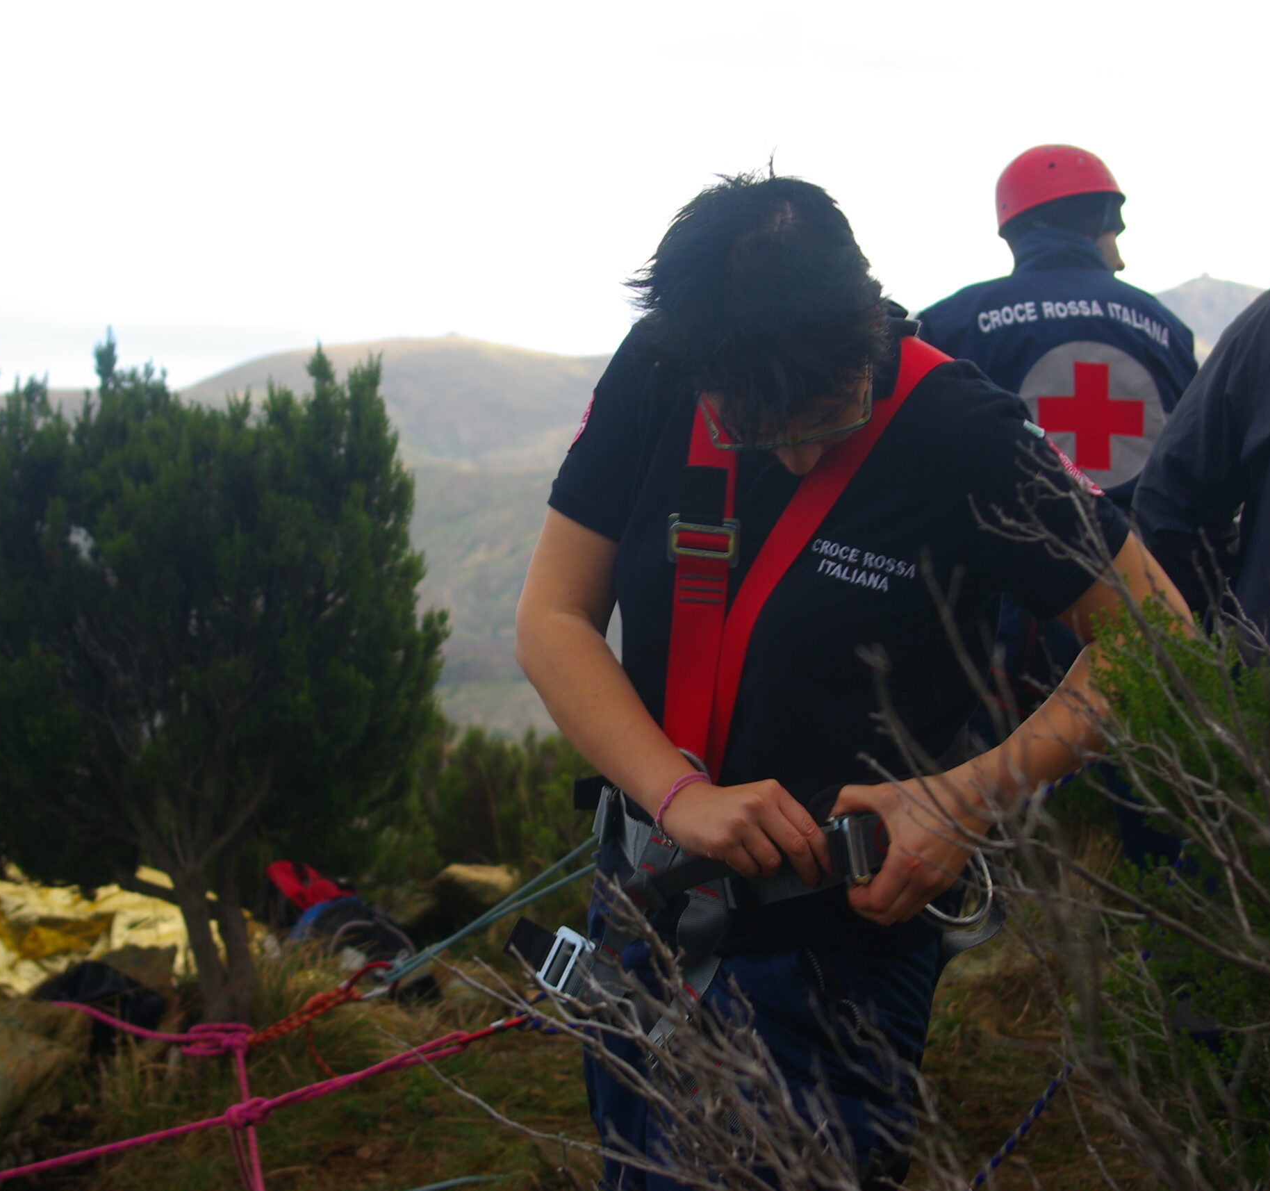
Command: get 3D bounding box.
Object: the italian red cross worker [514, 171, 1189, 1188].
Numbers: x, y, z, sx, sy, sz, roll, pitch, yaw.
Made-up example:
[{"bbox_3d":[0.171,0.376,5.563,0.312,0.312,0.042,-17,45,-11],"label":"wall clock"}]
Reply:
[{"bbox_3d":[0.200,0.417,2.570,0.590,1.580,0.460,1,6,14],"label":"italian red cross worker"}]

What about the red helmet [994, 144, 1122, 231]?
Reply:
[{"bbox_3d":[0.843,-0.811,5.600,0.275,0.170,0.220,-7,8,-19],"label":"red helmet"}]

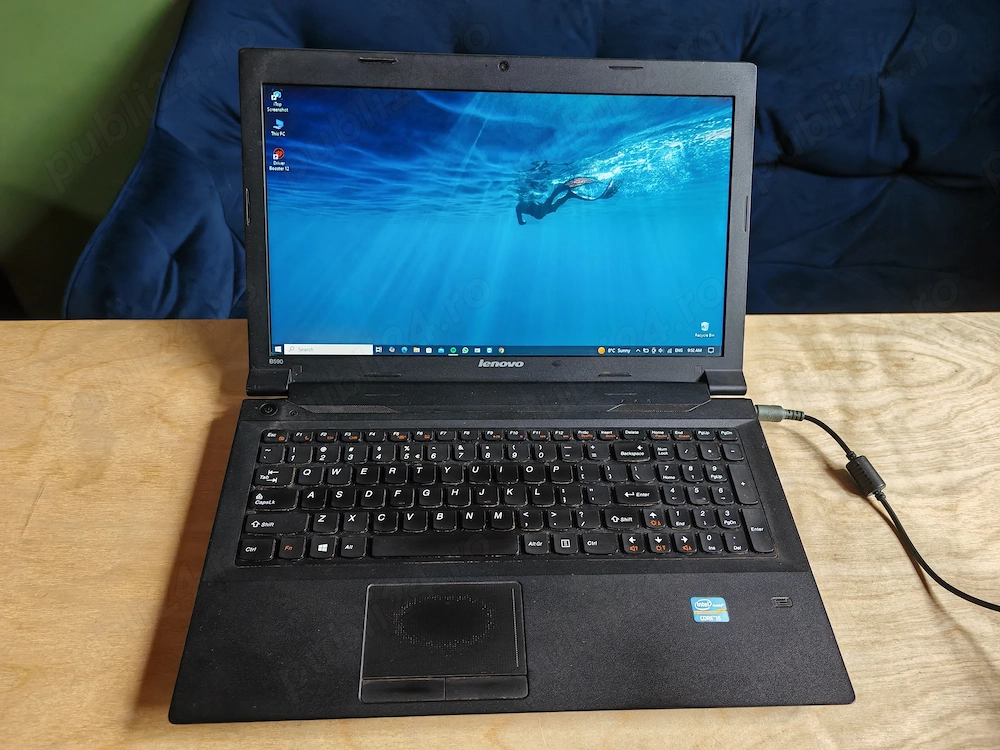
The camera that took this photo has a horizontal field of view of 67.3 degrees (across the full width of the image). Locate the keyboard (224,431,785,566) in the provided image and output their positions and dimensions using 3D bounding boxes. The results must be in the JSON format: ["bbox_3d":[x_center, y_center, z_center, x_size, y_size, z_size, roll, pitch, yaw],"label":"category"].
[{"bbox_3d":[0.005,0.078,0.506,0.339,0.007,0.101,0,48,-4],"label":"keyboard"}]

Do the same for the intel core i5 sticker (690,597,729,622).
[{"bbox_3d":[0.128,0.143,0.456,0.021,0.001,0.016,1,48,-3],"label":"intel core i5 sticker"}]

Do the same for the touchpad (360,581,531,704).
[{"bbox_3d":[-0.032,0.153,0.435,0.094,0.003,0.070,0,48,-4],"label":"touchpad"}]

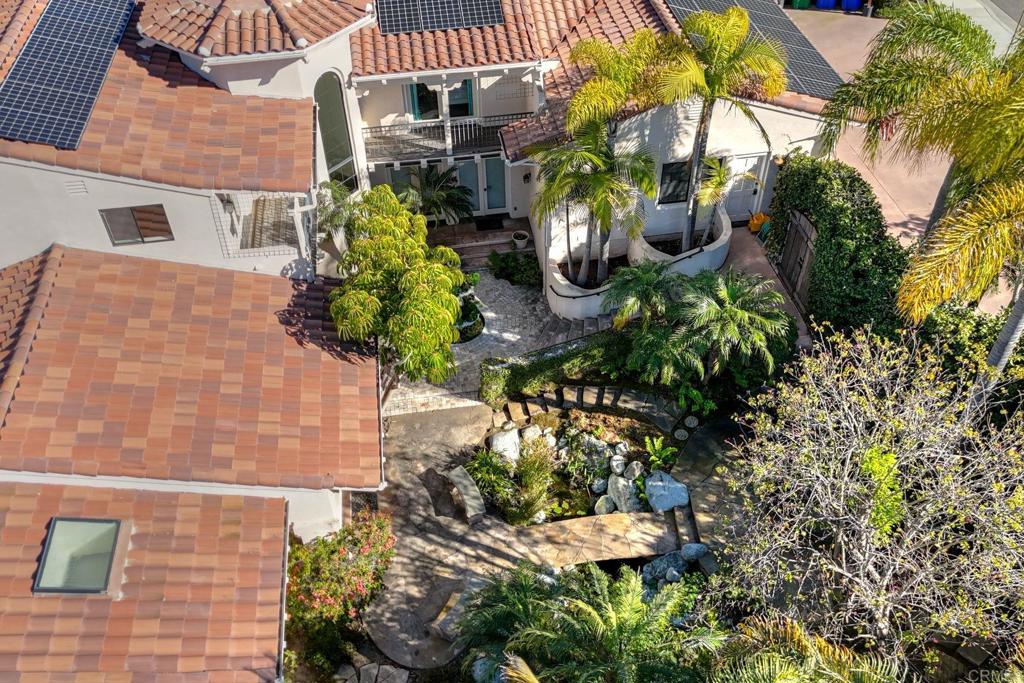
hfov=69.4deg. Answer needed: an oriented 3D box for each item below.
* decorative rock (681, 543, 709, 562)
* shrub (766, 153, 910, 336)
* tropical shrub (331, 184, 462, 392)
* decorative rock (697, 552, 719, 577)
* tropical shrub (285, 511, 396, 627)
[{"bbox_3d":[3.363,3.909,13.702,0.500,0.300,0.380,-1,38,0],"label":"decorative rock"},{"bbox_3d":[7.794,-2.670,18.124,2.100,2.600,5.600,-1,38,0],"label":"shrub"},{"bbox_3d":[-2.418,-0.819,15.591,2.750,4.700,2.700,-1,38,0],"label":"tropical shrub"},{"bbox_3d":[3.621,4.145,13.551,0.380,0.220,0.450,-14,39,-16],"label":"decorative rock"},{"bbox_3d":[-2.760,4.143,12.586,1.750,1.900,1.600,-1,38,0],"label":"tropical shrub"}]

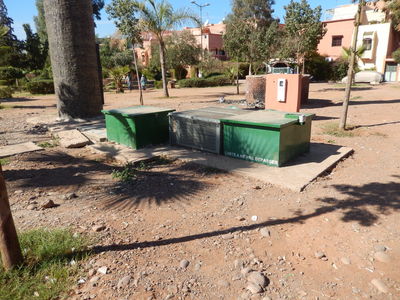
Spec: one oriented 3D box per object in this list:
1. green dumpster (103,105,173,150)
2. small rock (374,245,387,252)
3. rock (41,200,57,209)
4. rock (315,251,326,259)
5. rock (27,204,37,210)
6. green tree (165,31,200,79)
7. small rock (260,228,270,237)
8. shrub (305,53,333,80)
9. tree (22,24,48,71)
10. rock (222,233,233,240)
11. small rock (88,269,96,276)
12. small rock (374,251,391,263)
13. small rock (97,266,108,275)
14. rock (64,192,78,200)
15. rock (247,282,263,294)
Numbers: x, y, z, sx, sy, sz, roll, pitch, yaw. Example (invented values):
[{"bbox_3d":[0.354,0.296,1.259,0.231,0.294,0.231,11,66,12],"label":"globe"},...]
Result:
[{"bbox_3d":[-1.346,-0.515,6.335,1.033,0.682,1.238,-14,19,-40],"label":"green dumpster"},{"bbox_3d":[1.517,0.824,2.430,0.100,0.035,0.070,7,17,31],"label":"small rock"},{"bbox_3d":[-1.851,0.666,3.532,0.153,0.087,0.126,-10,17,-29],"label":"rock"},{"bbox_3d":[0.980,0.851,2.356,0.076,0.043,0.062,6,16,24],"label":"rock"},{"bbox_3d":[-1.988,0.671,3.405,0.120,0.050,0.090,-10,17,-29],"label":"rock"},{"bbox_3d":[-1.774,-9.776,31.505,4.043,6.076,4.043,-2,15,-2],"label":"green tree"},{"bbox_3d":[0.606,0.764,2.672,0.090,0.057,0.095,3,15,14],"label":"small rock"},{"bbox_3d":[14.356,-10.055,35.000,3.453,3.443,2.944,5,16,21],"label":"shrub"},{"bbox_3d":[-16.171,-8.936,28.793,2.516,6.633,2.516,-9,16,-26],"label":"tree"},{"bbox_3d":[0.254,0.788,2.615,0.095,0.045,0.057,1,15,6],"label":"rock"},{"bbox_3d":[-0.834,0.945,2.245,0.056,0.035,0.050,-7,15,-19],"label":"small rock"},{"bbox_3d":[1.509,0.879,2.386,0.109,0.063,0.125,9,18,34],"label":"small rock"},{"bbox_3d":[-0.786,0.971,2.325,0.073,0.048,0.070,-8,16,-21],"label":"small rock"},{"bbox_3d":[-1.641,0.580,3.687,0.135,0.065,0.100,-8,16,-23],"label":"rock"},{"bbox_3d":[0.392,0.995,2.080,0.106,0.059,0.094,1,15,11],"label":"rock"}]

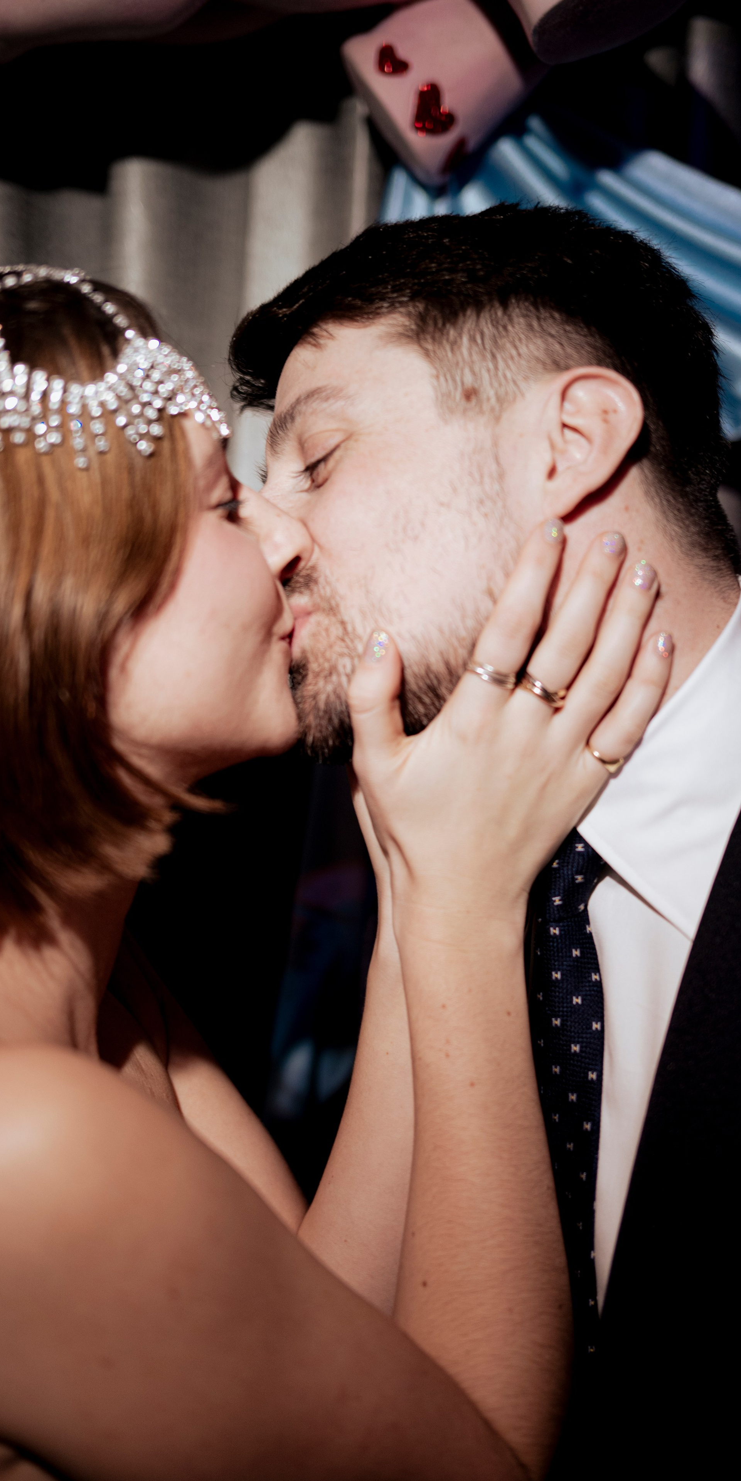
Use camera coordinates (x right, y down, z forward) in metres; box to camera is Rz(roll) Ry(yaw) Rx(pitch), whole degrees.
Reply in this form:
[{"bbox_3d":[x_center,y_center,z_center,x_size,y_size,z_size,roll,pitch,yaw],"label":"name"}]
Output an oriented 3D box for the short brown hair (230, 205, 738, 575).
[{"bbox_3d":[0.050,-0.151,0.742,0.222,0.172,0.168,-7,-5,-11],"label":"short brown hair"}]

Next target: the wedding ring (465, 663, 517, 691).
[{"bbox_3d":[0.048,-0.025,0.660,0.021,0.005,0.021,23,5,0],"label":"wedding ring"}]

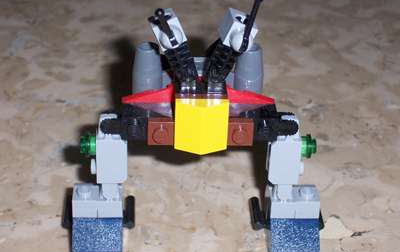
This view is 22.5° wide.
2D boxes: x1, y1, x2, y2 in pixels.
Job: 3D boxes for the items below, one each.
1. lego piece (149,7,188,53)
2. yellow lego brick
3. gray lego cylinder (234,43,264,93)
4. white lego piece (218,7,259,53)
[{"bbox_3d":[-0.009,-0.028,0.300,0.008,0.009,0.011,-22,26,0],"label":"lego piece"},{"bbox_3d":[0.000,0.000,0.296,0.016,0.016,0.008,0,24,0],"label":"yellow lego brick"},{"bbox_3d":[0.015,-0.017,0.302,0.008,0.017,0.008,0,29,0],"label":"gray lego cylinder"},{"bbox_3d":[0.011,-0.028,0.298,0.008,0.009,0.011,17,28,-20],"label":"white lego piece"}]

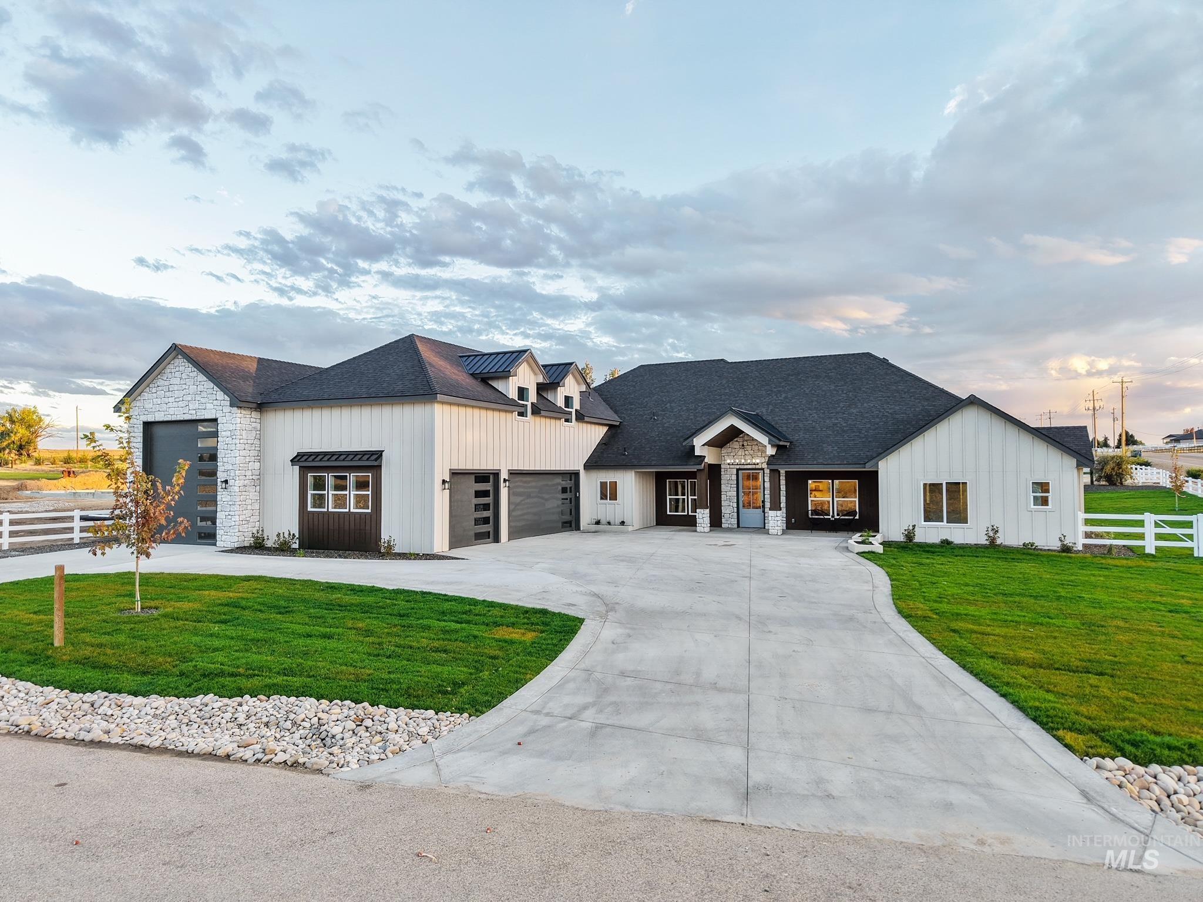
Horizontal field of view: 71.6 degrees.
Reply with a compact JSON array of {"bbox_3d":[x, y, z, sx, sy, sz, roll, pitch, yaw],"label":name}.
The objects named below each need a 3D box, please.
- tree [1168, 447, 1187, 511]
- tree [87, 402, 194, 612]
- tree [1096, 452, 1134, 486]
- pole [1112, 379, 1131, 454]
[{"bbox_3d":[34.561,1.704,50.054,1.000,3.805,1.000,-1,-2,35],"label":"tree"},{"bbox_3d":[-8.881,1.056,16.057,1.850,4.056,1.800,1,-2,-29],"label":"tree"},{"bbox_3d":[42.448,1.458,69.040,2.800,2.839,2.700,-1,-2,32],"label":"tree"},{"bbox_3d":[72.038,-3.903,115.178,2.440,12.606,0.400,-1,-2,25],"label":"pole"}]

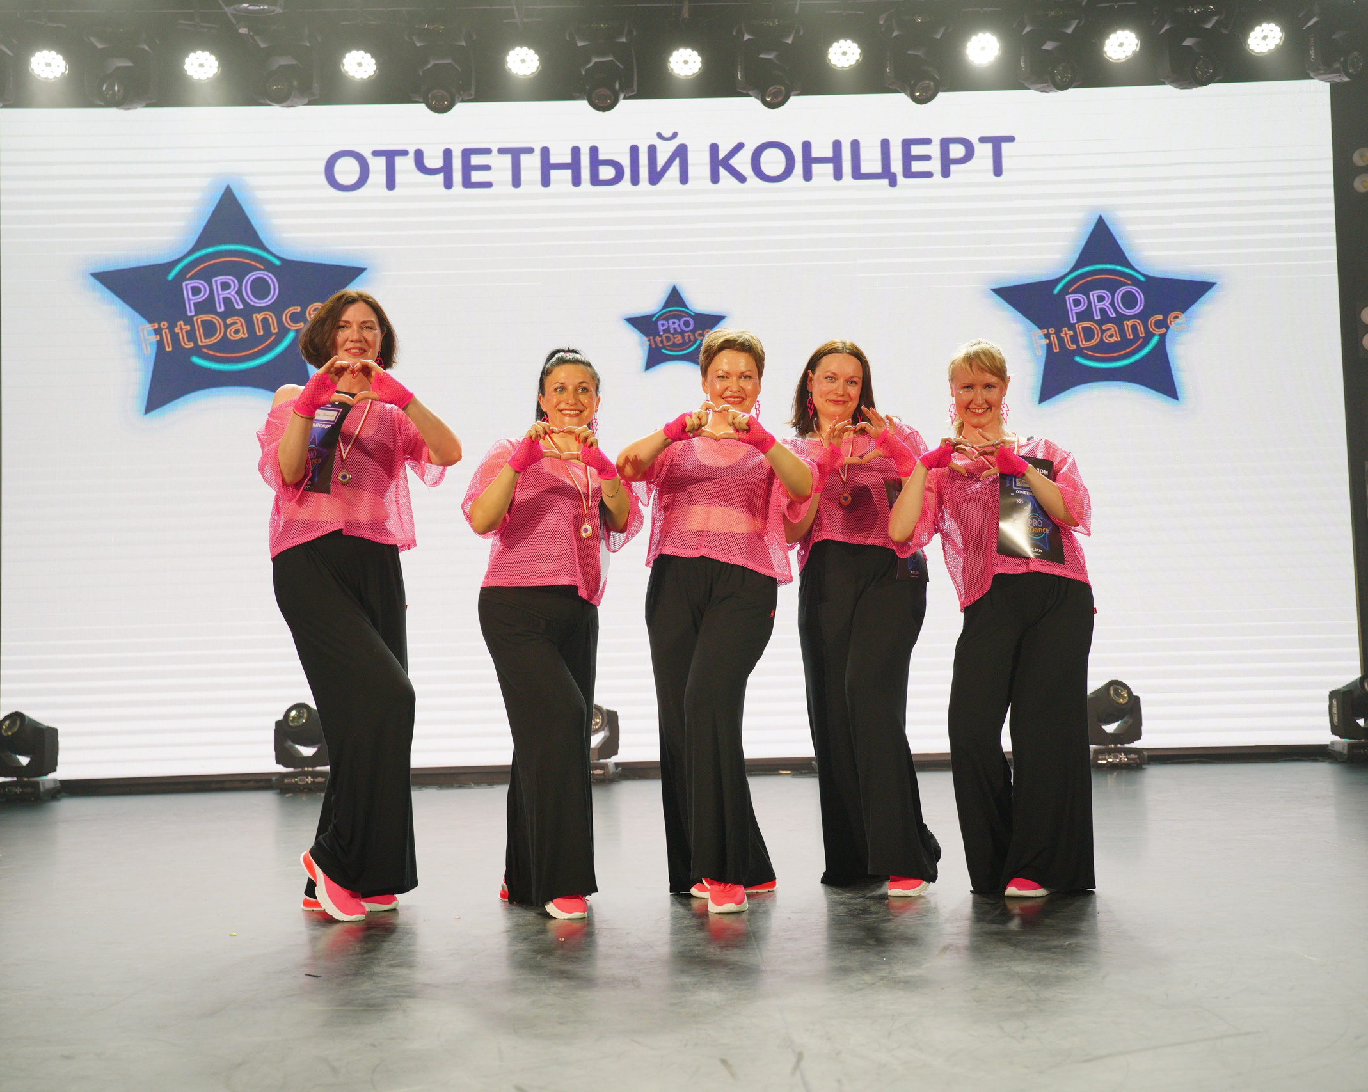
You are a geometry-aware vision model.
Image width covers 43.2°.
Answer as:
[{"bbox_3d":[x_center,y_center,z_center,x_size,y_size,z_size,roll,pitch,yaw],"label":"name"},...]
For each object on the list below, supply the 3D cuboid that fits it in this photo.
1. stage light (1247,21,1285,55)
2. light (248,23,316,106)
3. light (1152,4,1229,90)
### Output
[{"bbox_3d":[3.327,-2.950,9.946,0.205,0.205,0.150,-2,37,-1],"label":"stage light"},{"bbox_3d":[-2.289,-2.743,9.850,0.350,0.440,0.320,-2,-4,4],"label":"light"},{"bbox_3d":[2.855,-2.811,9.726,0.360,0.463,0.380,-1,-4,-7],"label":"light"}]

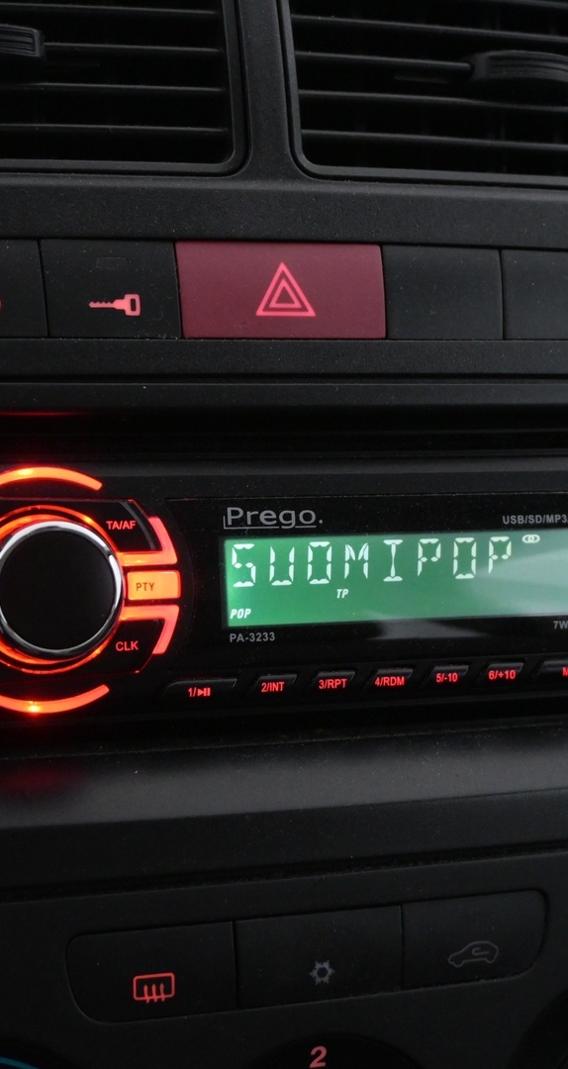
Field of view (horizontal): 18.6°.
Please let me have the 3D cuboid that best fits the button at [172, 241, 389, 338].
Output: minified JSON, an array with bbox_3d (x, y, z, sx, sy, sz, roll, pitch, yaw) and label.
[{"bbox_3d":[-0.002,-0.046,0.335,0.042,0.019,0.010,-2,-4,-17],"label":"button"}]

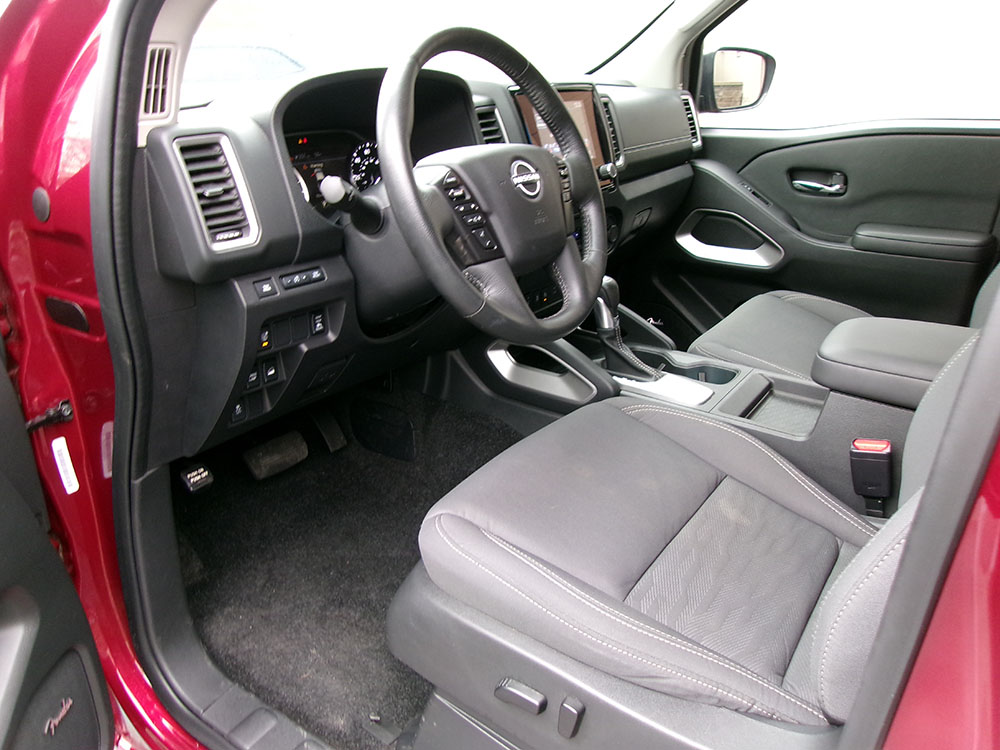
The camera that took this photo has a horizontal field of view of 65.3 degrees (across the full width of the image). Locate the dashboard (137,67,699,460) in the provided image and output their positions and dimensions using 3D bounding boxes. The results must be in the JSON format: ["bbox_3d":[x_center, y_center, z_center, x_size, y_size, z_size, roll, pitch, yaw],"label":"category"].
[{"bbox_3d":[-0.029,-0.312,1.448,0.410,0.500,1.430,16,27,34],"label":"dashboard"}]

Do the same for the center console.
[{"bbox_3d":[0.383,0.045,1.260,0.920,0.330,0.290,16,27,34],"label":"center console"}]

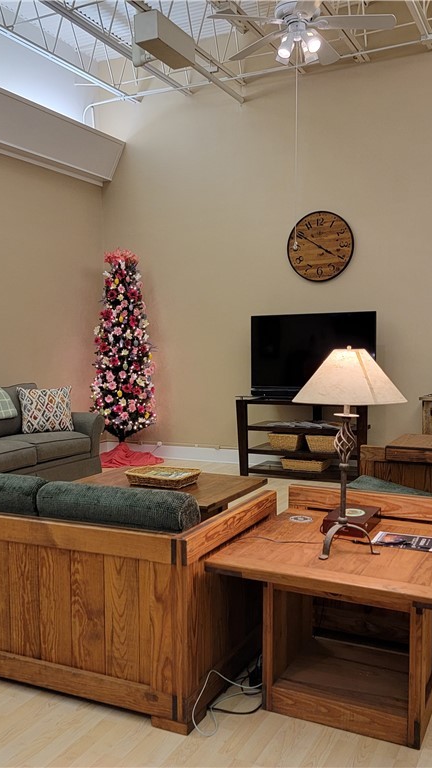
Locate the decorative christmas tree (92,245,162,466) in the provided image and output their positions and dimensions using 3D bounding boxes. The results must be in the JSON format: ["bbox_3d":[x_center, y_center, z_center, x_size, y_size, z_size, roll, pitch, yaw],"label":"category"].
[{"bbox_3d":[-0.932,-0.269,7.082,0.702,2.144,0.702,0,4,0],"label":"decorative christmas tree"}]

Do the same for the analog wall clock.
[{"bbox_3d":[0.968,-1.285,6.630,0.655,0.655,0.040,2,5,25],"label":"analog wall clock"}]

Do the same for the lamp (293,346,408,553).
[{"bbox_3d":[0.477,0.246,2.633,0.426,0.765,0.426,2,5,25],"label":"lamp"}]

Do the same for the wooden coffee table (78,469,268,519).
[{"bbox_3d":[-0.319,0.814,4.296,1.020,0.420,0.755,2,5,28],"label":"wooden coffee table"}]

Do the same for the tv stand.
[{"bbox_3d":[0.821,0.485,6.329,1.208,0.736,0.459,2,5,25],"label":"tv stand"}]

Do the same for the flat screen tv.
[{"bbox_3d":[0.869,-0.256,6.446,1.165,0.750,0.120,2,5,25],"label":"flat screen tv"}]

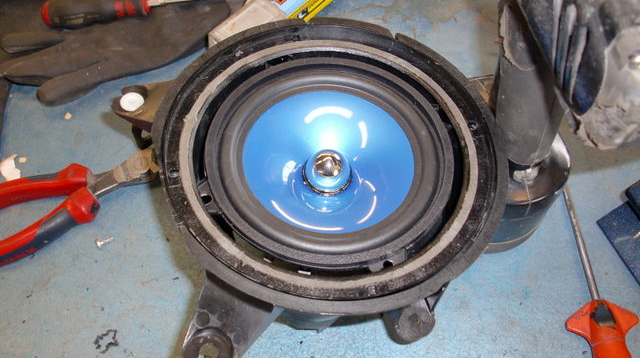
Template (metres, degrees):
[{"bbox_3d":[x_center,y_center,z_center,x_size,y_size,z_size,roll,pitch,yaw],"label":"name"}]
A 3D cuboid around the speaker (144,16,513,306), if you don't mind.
[{"bbox_3d":[0.005,-0.002,0.489,0.242,0.078,0.242,3,58,-4],"label":"speaker"}]

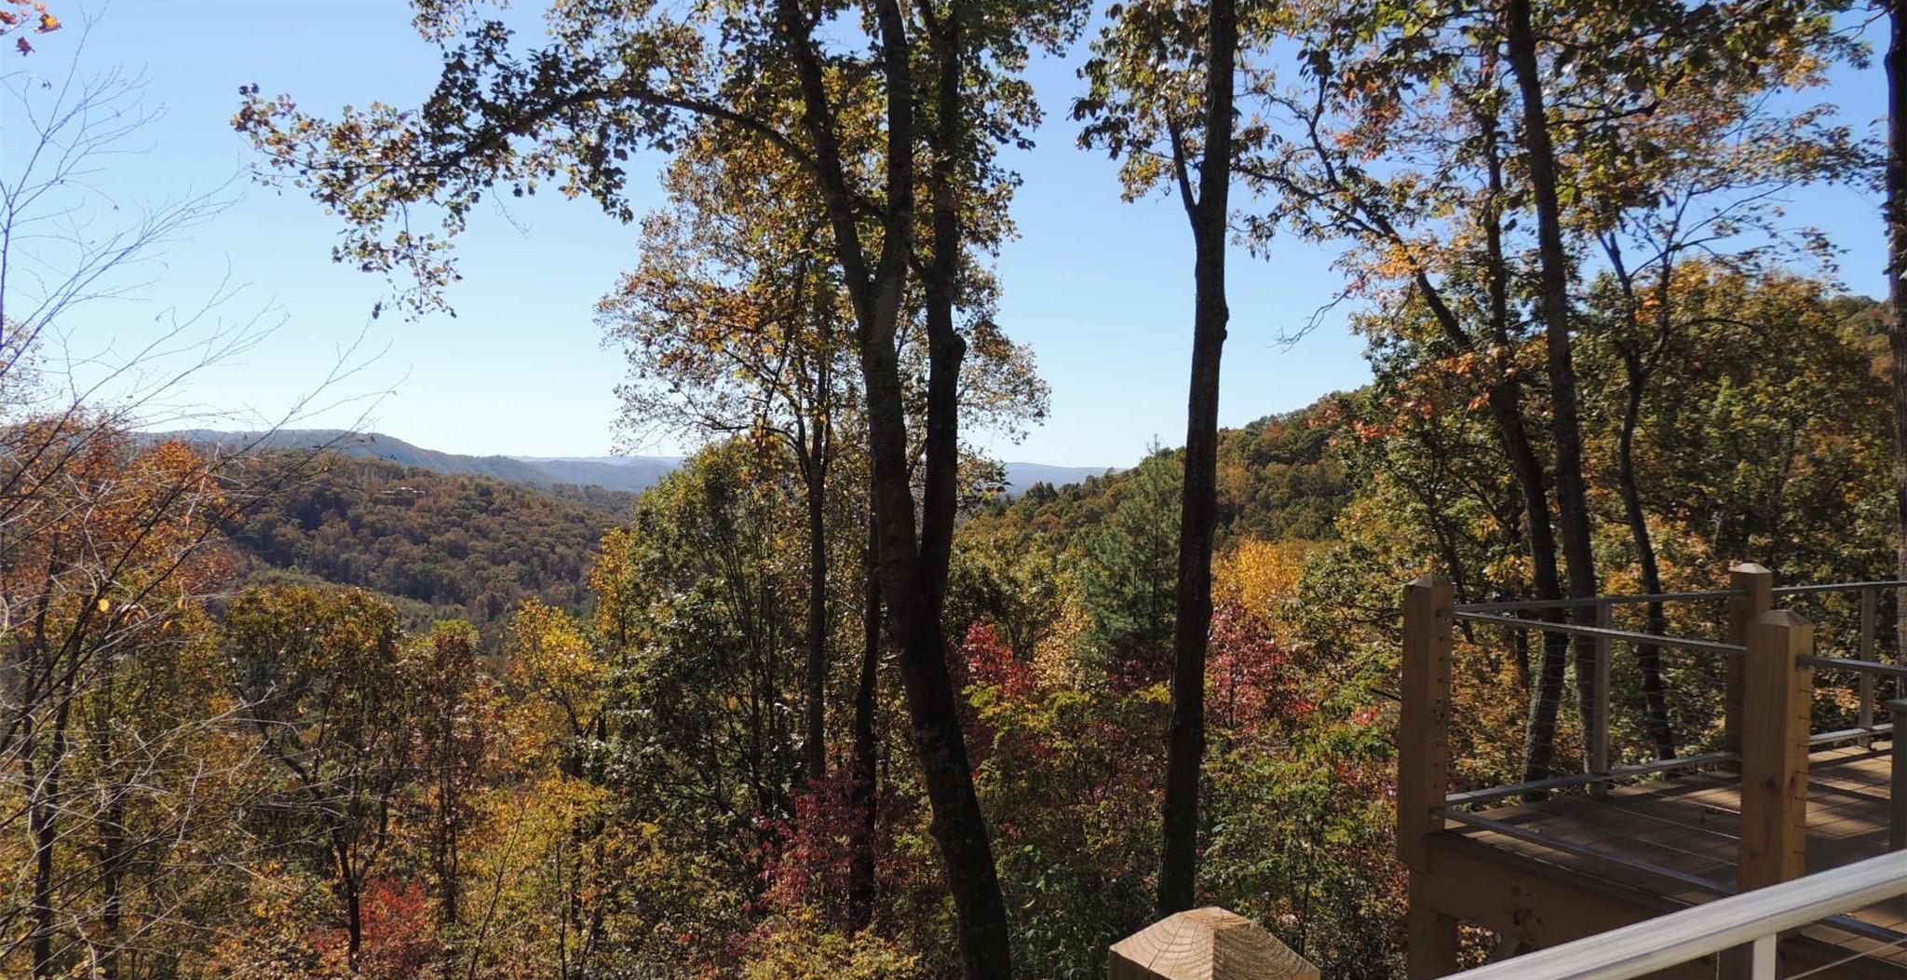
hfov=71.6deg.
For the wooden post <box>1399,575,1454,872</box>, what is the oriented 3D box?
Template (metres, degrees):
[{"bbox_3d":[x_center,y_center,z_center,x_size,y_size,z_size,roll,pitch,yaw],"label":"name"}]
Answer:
[{"bbox_3d":[2.050,1.002,5.740,0.140,1.260,0.140,1,1,-31],"label":"wooden post"}]

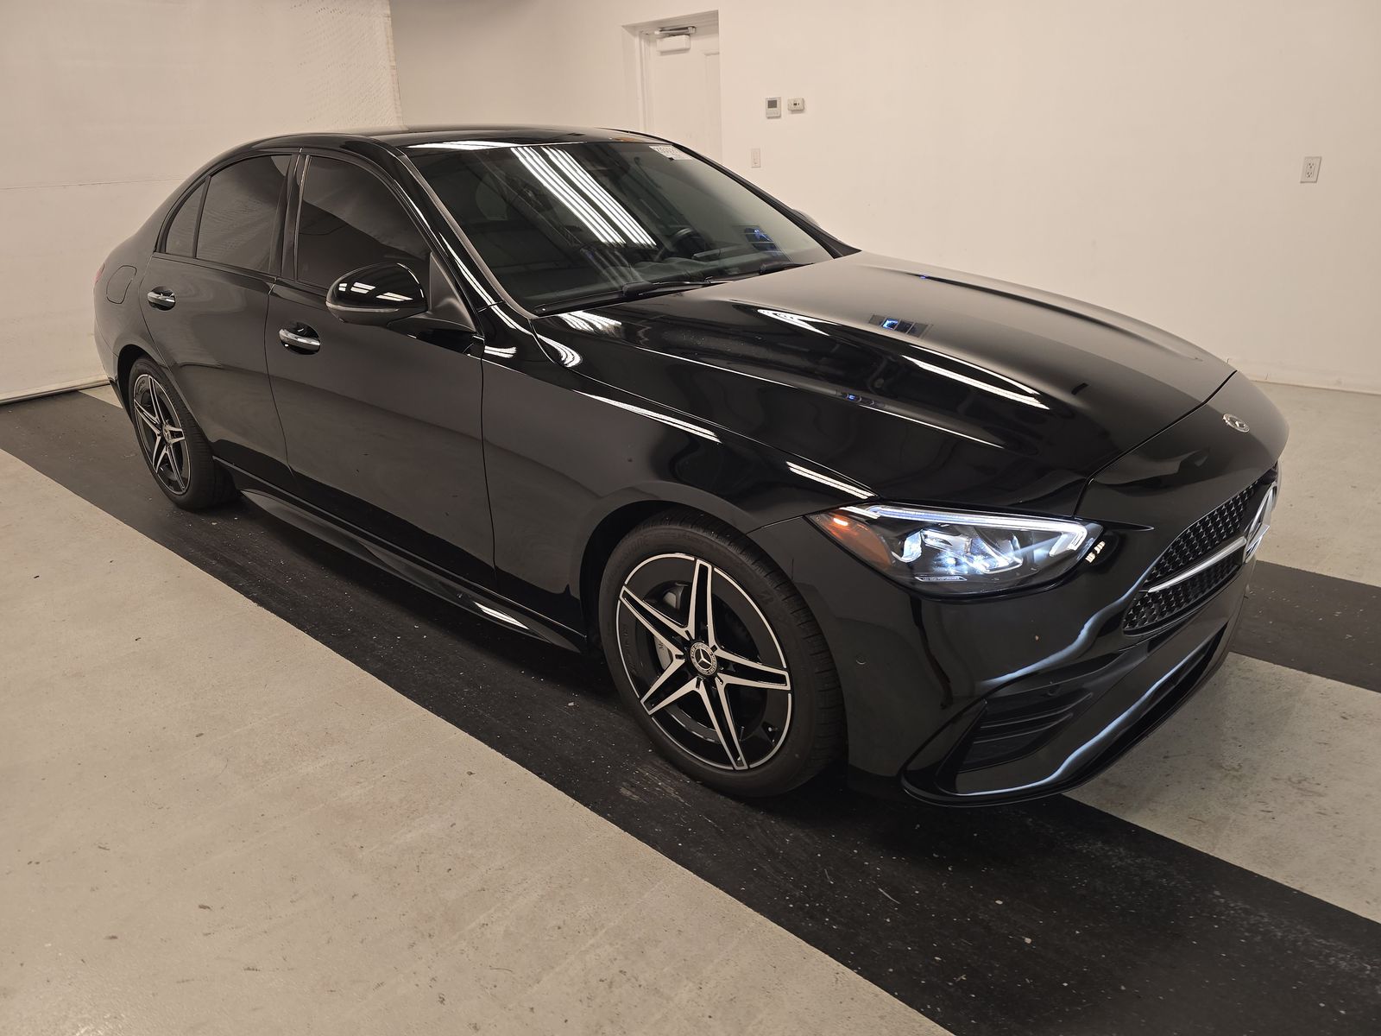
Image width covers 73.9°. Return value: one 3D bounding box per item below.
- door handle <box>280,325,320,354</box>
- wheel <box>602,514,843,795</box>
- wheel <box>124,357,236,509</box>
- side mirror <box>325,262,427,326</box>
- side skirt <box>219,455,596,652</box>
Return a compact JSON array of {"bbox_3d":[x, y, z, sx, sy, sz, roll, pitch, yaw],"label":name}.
[{"bbox_3d":[-1.111,-0.521,2.670,0.235,0.070,0.060,17,28,38],"label":"door handle"},{"bbox_3d":[0.087,0.276,2.025,0.660,0.655,0.225,17,28,38],"label":"wheel"},{"bbox_3d":[-2.074,-0.364,3.794,0.660,0.655,0.225,17,28,38],"label":"wheel"},{"bbox_3d":[-0.799,-0.571,2.346,0.150,0.155,0.245,17,28,38],"label":"side mirror"},{"bbox_3d":[-1.006,0.075,2.901,2.060,0.155,0.110,17,28,38],"label":"side skirt"}]

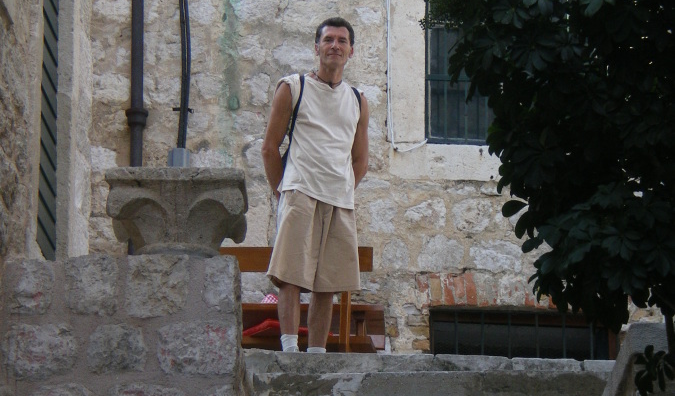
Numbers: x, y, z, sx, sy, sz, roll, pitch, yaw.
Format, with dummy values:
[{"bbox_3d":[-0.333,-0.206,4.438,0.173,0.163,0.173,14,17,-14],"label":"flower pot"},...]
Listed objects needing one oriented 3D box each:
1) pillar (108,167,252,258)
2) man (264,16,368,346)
[{"bbox_3d":[-0.694,0.118,12.300,0.600,0.400,0.590,1,-13,-2],"label":"pillar"},{"bbox_3d":[-0.112,-0.012,13.650,0.500,1.770,0.380,3,-13,-14],"label":"man"}]

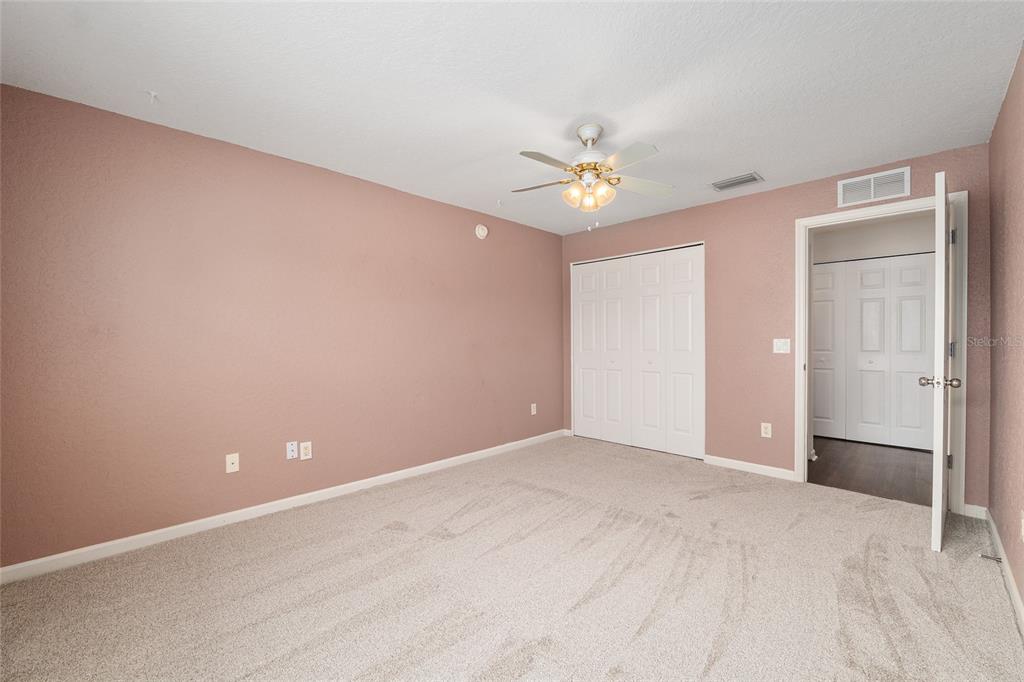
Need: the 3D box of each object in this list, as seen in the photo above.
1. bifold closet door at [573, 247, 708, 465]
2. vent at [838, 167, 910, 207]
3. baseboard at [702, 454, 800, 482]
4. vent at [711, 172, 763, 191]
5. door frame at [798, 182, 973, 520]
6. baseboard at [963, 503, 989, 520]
[{"bbox_3d":[1.306,0.114,4.362,0.040,2.065,1.539,0,0,-44],"label":"bifold closet door"},{"bbox_3d":[2.637,-1.118,2.911,0.023,0.201,0.393,0,0,-44],"label":"vent"},{"bbox_3d":[2.069,1.112,3.514,0.015,0.082,0.704,0,0,-44],"label":"baseboard"},{"bbox_3d":[1.799,-1.269,3.196,0.260,0.020,0.349,0,0,-44],"label":"vent"},{"bbox_3d":[2.681,0.085,2.962,0.138,2.128,0.921,0,0,-44],"label":"door frame"},{"bbox_3d":[2.991,1.103,2.564,0.015,0.079,0.101,0,0,-44],"label":"baseboard"}]

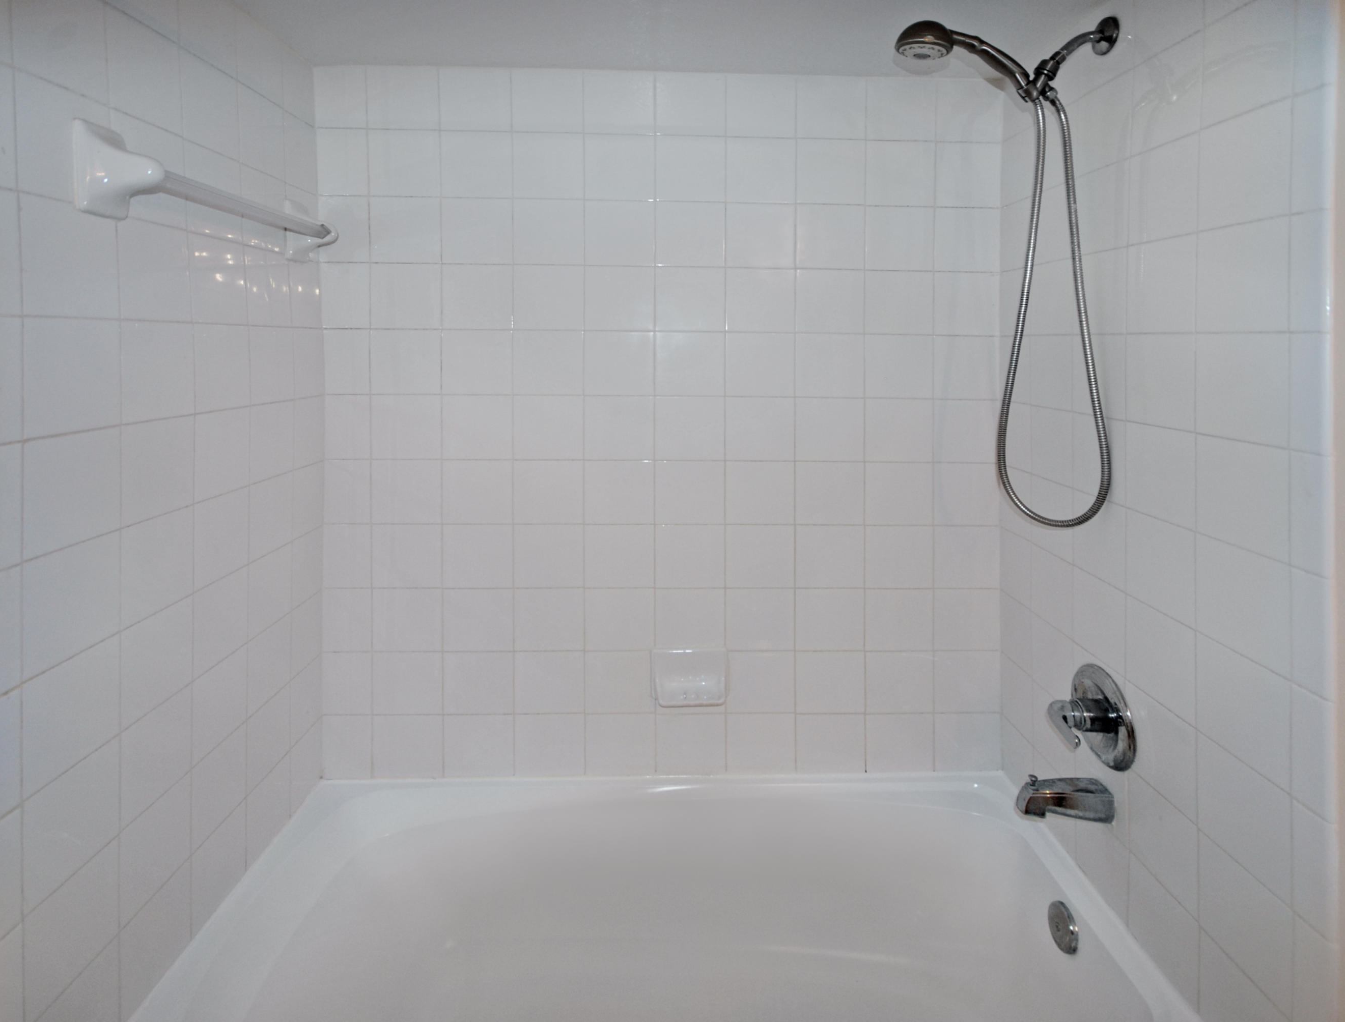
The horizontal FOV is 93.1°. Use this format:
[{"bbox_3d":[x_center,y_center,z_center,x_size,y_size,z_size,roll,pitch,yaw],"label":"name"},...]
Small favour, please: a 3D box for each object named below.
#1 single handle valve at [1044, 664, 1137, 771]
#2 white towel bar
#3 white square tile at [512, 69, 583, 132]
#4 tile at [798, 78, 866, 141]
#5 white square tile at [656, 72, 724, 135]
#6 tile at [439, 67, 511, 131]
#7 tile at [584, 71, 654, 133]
[{"bbox_3d":[0.736,0.380,1.165,0.106,0.175,0.173,0,8,-2],"label":"single handle valve"},{"bbox_3d":[-0.764,-0.530,1.134,0.089,0.122,0.562,-1,14,-2],"label":"white towel bar"},{"bbox_3d":[-0.288,-0.944,1.469,0.162,0.138,0.012,0,4,-2],"label":"white square tile"},{"bbox_3d":[0.371,-0.943,1.494,0.161,0.139,0.012,0,4,-2],"label":"tile"},{"bbox_3d":[0.041,-0.945,1.481,0.164,0.139,0.012,0,4,-2],"label":"white square tile"},{"bbox_3d":[-0.452,-0.943,1.462,0.164,0.139,0.012,0,4,-2],"label":"tile"},{"bbox_3d":[-0.123,-0.944,1.475,0.164,0.139,0.012,0,4,-2],"label":"tile"}]

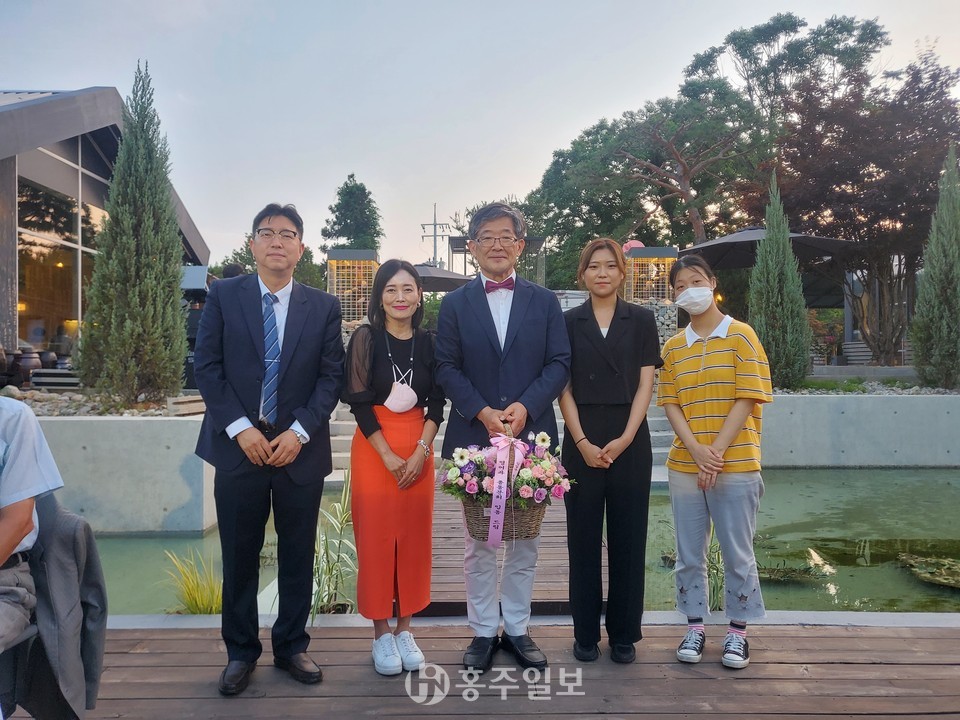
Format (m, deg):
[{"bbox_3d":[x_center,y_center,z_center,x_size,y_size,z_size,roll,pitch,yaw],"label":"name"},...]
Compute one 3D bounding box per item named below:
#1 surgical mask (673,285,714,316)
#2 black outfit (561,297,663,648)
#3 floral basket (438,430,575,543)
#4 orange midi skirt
[{"bbox_3d":[0.821,-0.226,2.760,0.140,0.105,0.075,-18,0,27],"label":"surgical mask"},{"bbox_3d":[0.507,0.440,2.870,0.430,1.385,0.260,0,0,9],"label":"black outfit"},{"bbox_3d":[0.094,0.440,2.550,0.470,0.410,0.300,0,0,2],"label":"floral basket"},{"bbox_3d":[-0.335,0.576,2.760,0.320,0.810,0.250,0,0,-8],"label":"orange midi skirt"}]

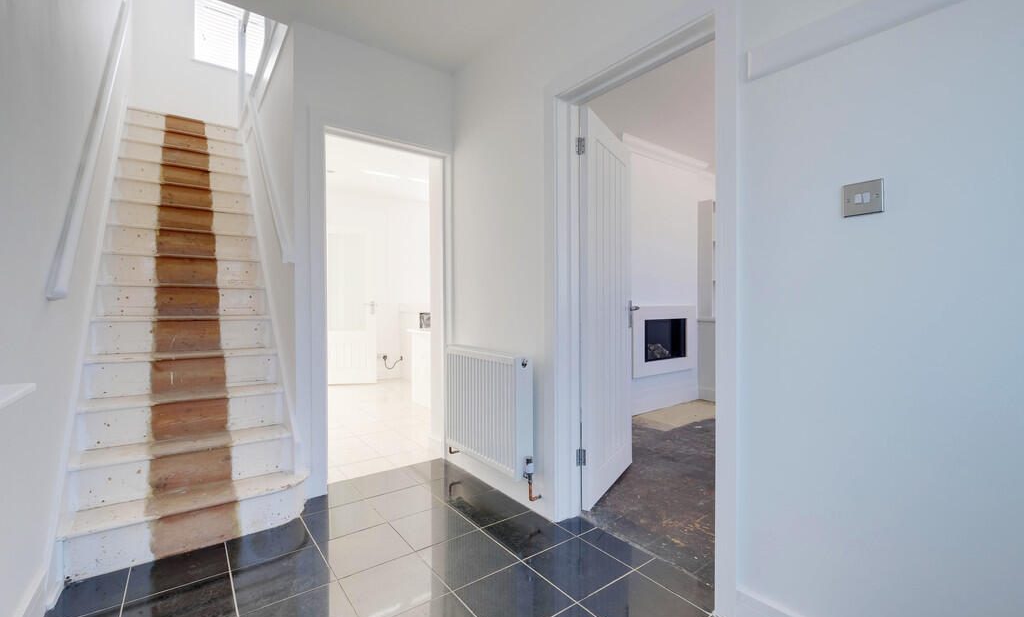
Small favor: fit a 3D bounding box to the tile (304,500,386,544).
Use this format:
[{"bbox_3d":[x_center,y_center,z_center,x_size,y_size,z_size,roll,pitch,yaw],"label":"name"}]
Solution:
[{"bbox_3d":[-0.806,1.022,2.054,0.308,0.013,0.308,0,0,-37],"label":"tile"}]

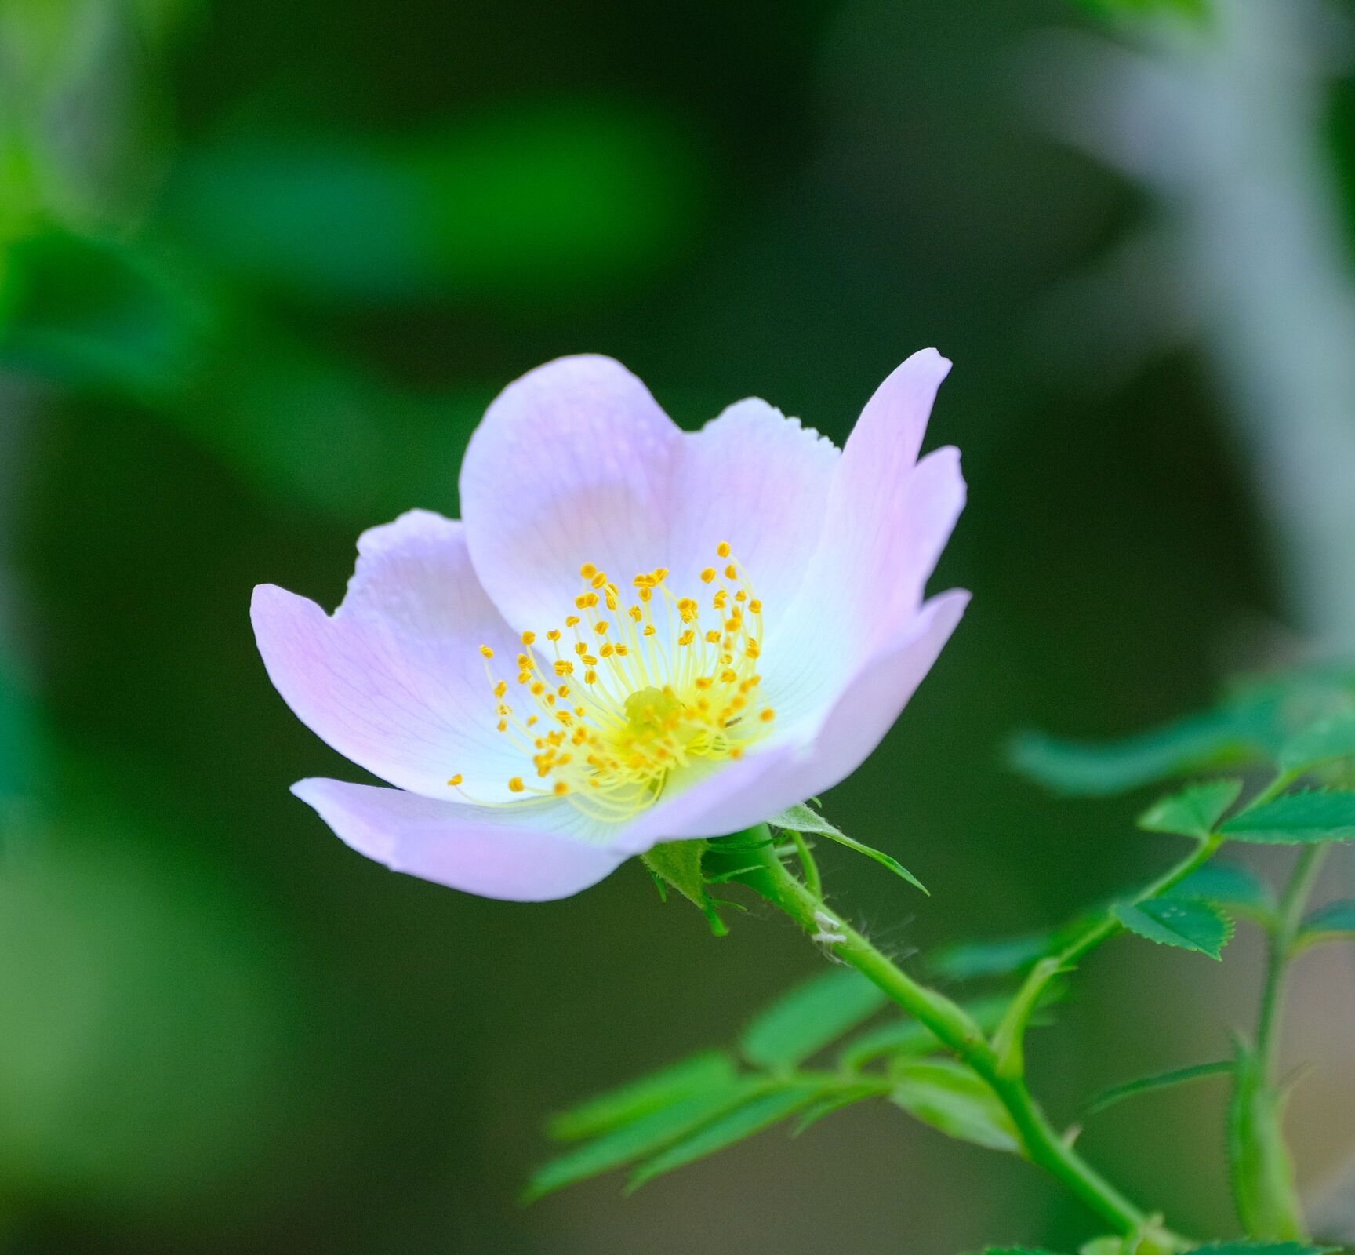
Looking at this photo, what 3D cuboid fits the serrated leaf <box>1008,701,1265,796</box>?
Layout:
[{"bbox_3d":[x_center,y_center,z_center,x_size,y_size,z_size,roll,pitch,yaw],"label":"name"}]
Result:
[{"bbox_3d":[0.035,0.009,1.440,0.019,0.004,0.011,-7,12,0],"label":"serrated leaf"}]

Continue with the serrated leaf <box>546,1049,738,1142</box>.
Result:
[{"bbox_3d":[-0.003,0.035,1.408,0.015,0.002,0.009,-21,6,15],"label":"serrated leaf"}]

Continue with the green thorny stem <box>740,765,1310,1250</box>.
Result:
[{"bbox_3d":[0.026,0.028,1.383,0.041,0.033,0.015,0,10,0],"label":"green thorny stem"}]

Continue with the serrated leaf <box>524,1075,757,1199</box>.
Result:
[{"bbox_3d":[-0.003,0.038,1.400,0.019,0.002,0.009,-25,4,12],"label":"serrated leaf"}]

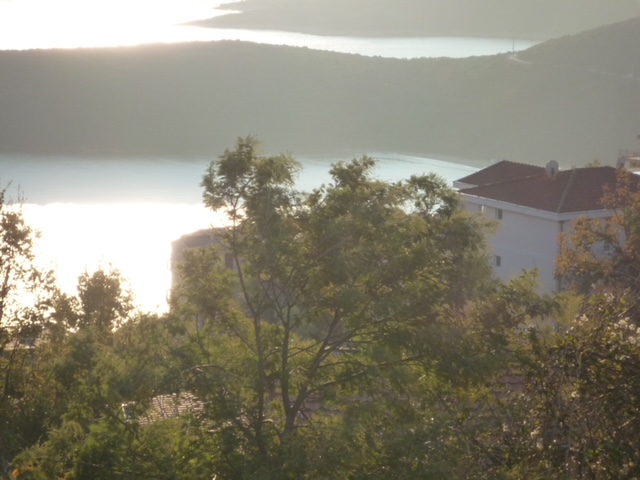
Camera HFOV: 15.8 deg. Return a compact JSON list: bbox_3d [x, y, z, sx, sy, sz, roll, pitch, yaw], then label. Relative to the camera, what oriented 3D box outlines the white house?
[{"bbox_3d":[16.049,-0.490,149.930,13.000,9.127,14.600,-5,11,-32],"label":"white house"}]

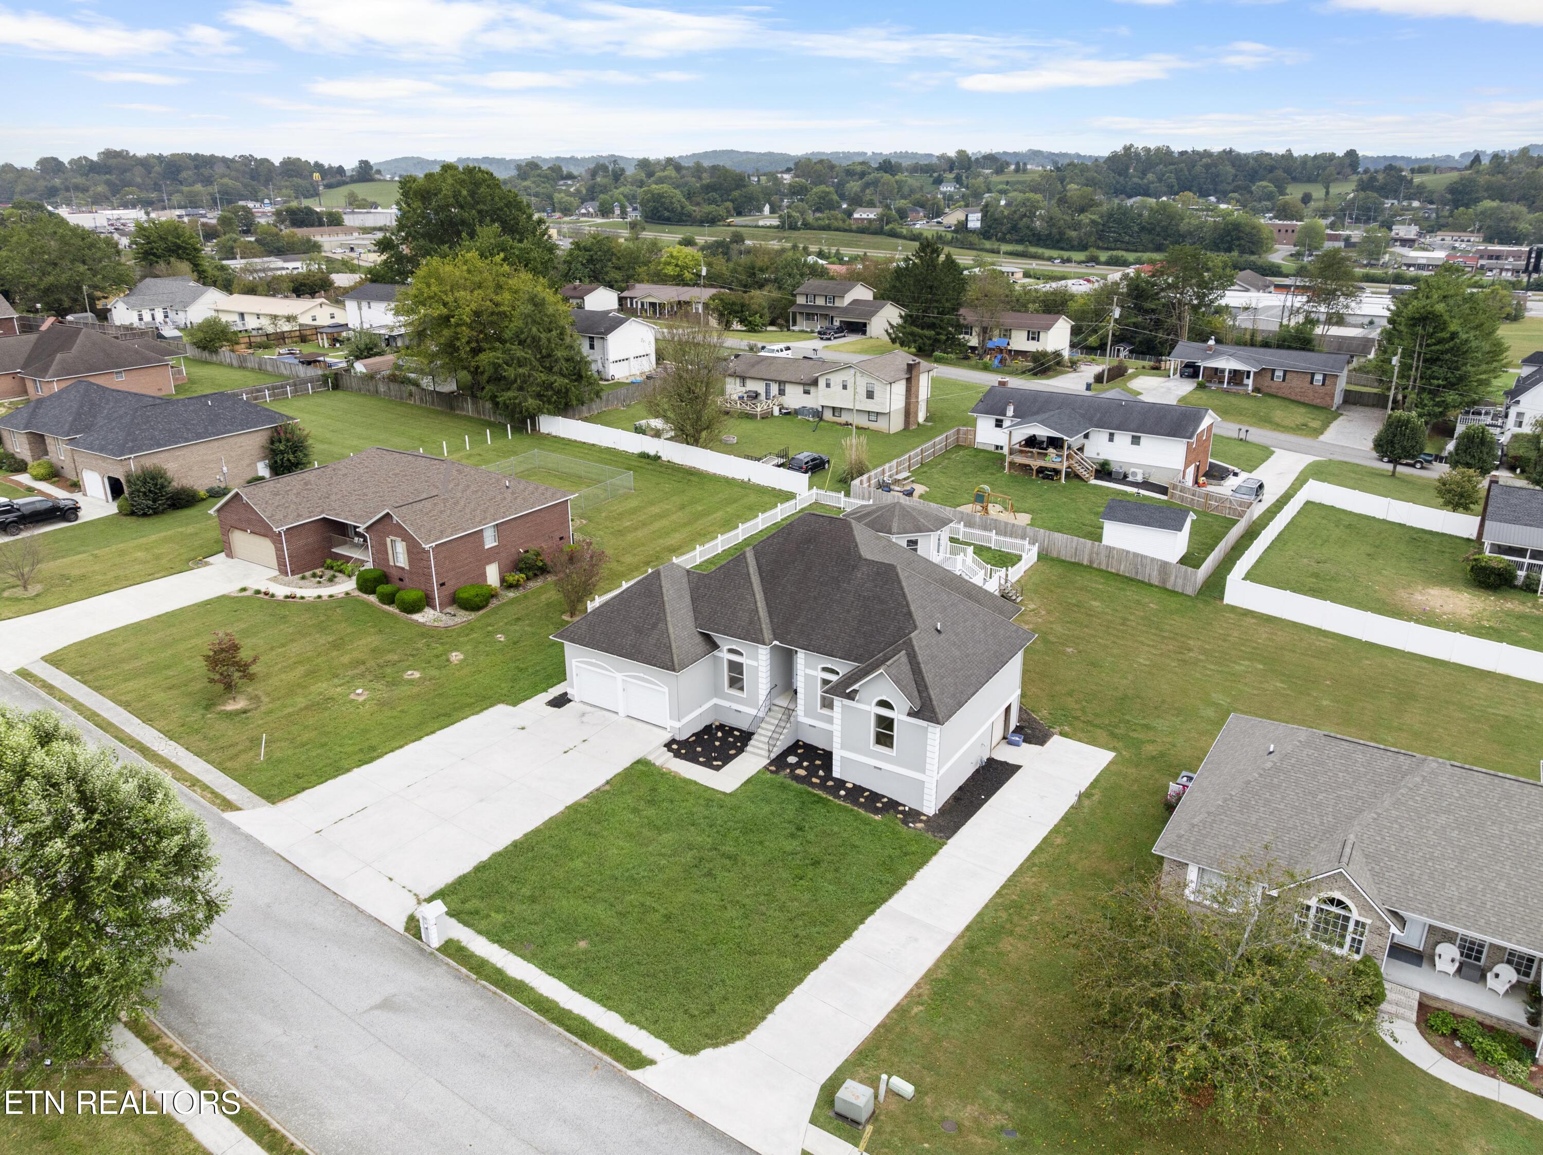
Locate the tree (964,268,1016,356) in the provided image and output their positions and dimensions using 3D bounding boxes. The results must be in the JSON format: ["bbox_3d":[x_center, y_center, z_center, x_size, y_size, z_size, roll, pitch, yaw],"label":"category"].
[{"bbox_3d":[29.104,-35.535,144.404,7.400,12.170,7.400,3,21,11],"label":"tree"}]

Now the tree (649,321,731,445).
[{"bbox_3d":[-8.185,-19.347,107.237,8.527,12.436,8.527,-2,20,-4],"label":"tree"}]

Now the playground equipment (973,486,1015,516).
[{"bbox_3d":[18.250,-6.283,86.624,3.800,2.400,2.200,12,24,31],"label":"playground equipment"}]

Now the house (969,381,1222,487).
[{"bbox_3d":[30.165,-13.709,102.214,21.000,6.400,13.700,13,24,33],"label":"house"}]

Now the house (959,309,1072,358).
[{"bbox_3d":[33.927,-34.650,153.466,15.800,6.390,9.800,13,24,33],"label":"house"}]

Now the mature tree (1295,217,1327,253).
[{"bbox_3d":[215.623,-136.492,426.993,11.800,13.770,11.800,9,22,24],"label":"mature tree"}]

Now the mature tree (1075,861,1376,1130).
[{"bbox_3d":[13.191,11.749,30.908,8.400,7.700,8.400,-1,20,0],"label":"mature tree"}]

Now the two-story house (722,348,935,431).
[{"bbox_3d":[6.415,-21.477,118.523,21.900,6.800,11.600,12,24,30],"label":"two-story house"}]

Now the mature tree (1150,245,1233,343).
[{"bbox_3d":[65.401,-43.283,167.222,12.113,16.231,12.113,7,21,20],"label":"mature tree"}]

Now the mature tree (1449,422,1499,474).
[{"bbox_3d":[64.016,-11.092,97.307,4.600,6.030,4.600,13,24,32],"label":"mature tree"}]

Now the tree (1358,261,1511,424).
[{"bbox_3d":[73.815,-26.000,119.498,13.960,16.737,13.960,12,23,29],"label":"tree"}]

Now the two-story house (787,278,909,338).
[{"bbox_3d":[12.608,-44.640,175.671,16.000,7.830,11.600,13,24,33],"label":"two-story house"}]

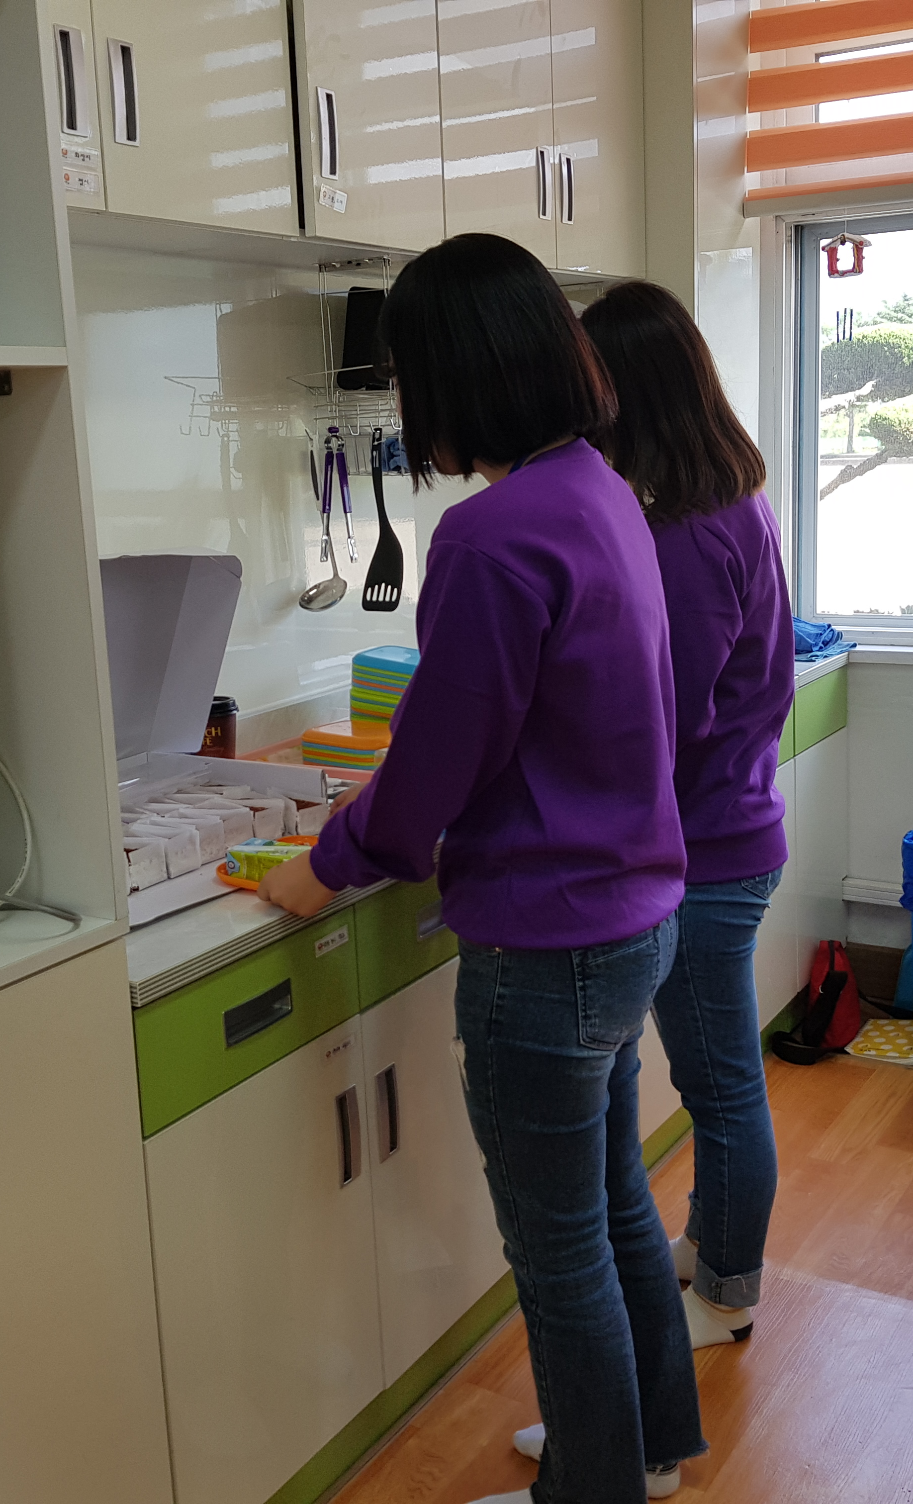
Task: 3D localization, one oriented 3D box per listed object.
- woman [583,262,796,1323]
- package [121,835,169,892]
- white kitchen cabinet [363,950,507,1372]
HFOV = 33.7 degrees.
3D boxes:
[{"bbox_3d":[0.300,0.097,2.376,0.460,1.610,0.440,3,13,22],"label":"woman"},{"bbox_3d":[-0.424,0.137,1.895,0.100,0.055,0.065,6,15,32],"label":"package"},{"bbox_3d":[-0.217,0.537,2.241,0.500,0.532,0.395,5,14,32],"label":"white kitchen cabinet"}]

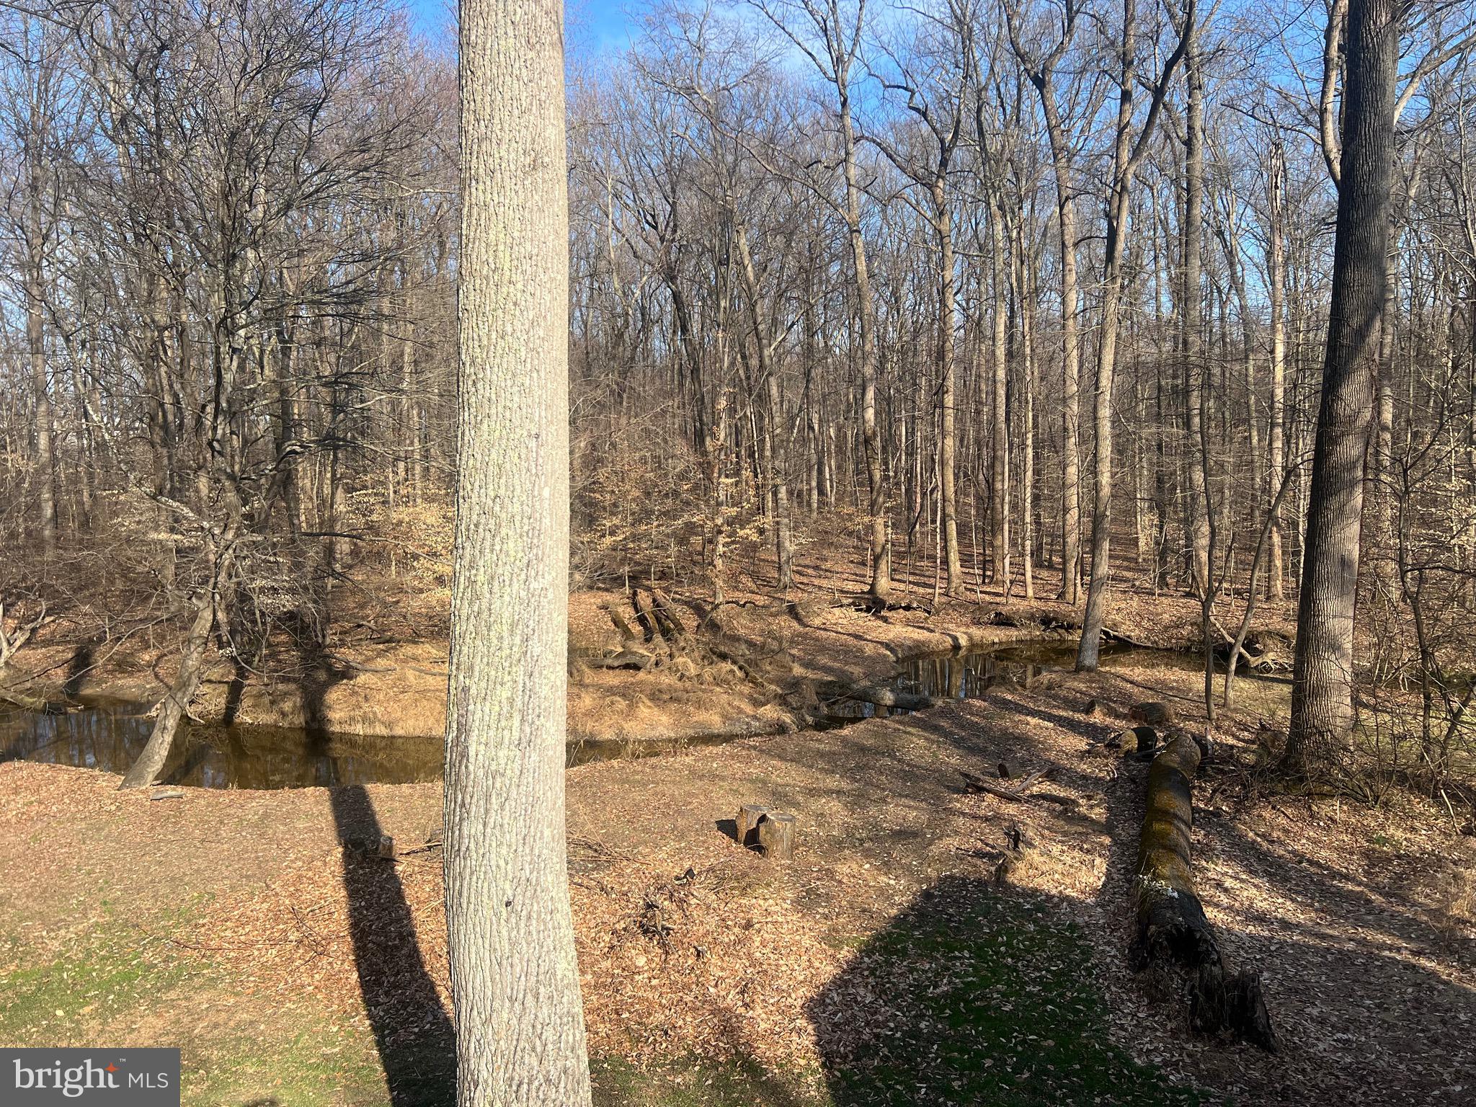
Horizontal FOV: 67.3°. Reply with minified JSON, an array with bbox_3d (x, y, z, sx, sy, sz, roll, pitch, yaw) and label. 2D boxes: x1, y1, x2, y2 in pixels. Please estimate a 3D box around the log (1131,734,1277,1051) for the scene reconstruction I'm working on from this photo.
[{"bbox_3d":[5.393,3.376,13.429,1.000,0.660,9.710,1,3,20],"label":"log"}]

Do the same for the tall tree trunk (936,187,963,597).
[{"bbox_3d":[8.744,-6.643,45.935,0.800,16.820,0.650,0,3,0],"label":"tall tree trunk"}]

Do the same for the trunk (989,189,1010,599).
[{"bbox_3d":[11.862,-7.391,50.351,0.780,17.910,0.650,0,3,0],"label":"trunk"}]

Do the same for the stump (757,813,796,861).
[{"bbox_3d":[0.480,3.450,13.563,0.450,0.480,0.450,0,3,0],"label":"stump"}]

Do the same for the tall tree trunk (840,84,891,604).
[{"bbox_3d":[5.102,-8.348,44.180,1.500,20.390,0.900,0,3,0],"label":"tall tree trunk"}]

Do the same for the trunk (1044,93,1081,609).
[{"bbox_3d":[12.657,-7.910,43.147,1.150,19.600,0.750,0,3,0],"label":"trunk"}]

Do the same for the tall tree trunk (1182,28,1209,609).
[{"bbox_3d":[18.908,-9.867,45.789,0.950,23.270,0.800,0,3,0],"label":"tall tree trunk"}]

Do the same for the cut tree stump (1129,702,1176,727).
[{"bbox_3d":[8.114,3.114,21.657,0.820,0.420,0.600,0,3,0],"label":"cut tree stump"}]

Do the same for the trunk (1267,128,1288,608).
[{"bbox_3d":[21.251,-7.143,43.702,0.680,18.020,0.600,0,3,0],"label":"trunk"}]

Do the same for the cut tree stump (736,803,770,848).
[{"bbox_3d":[0.190,3.433,14.058,0.410,0.470,0.410,0,3,0],"label":"cut tree stump"}]

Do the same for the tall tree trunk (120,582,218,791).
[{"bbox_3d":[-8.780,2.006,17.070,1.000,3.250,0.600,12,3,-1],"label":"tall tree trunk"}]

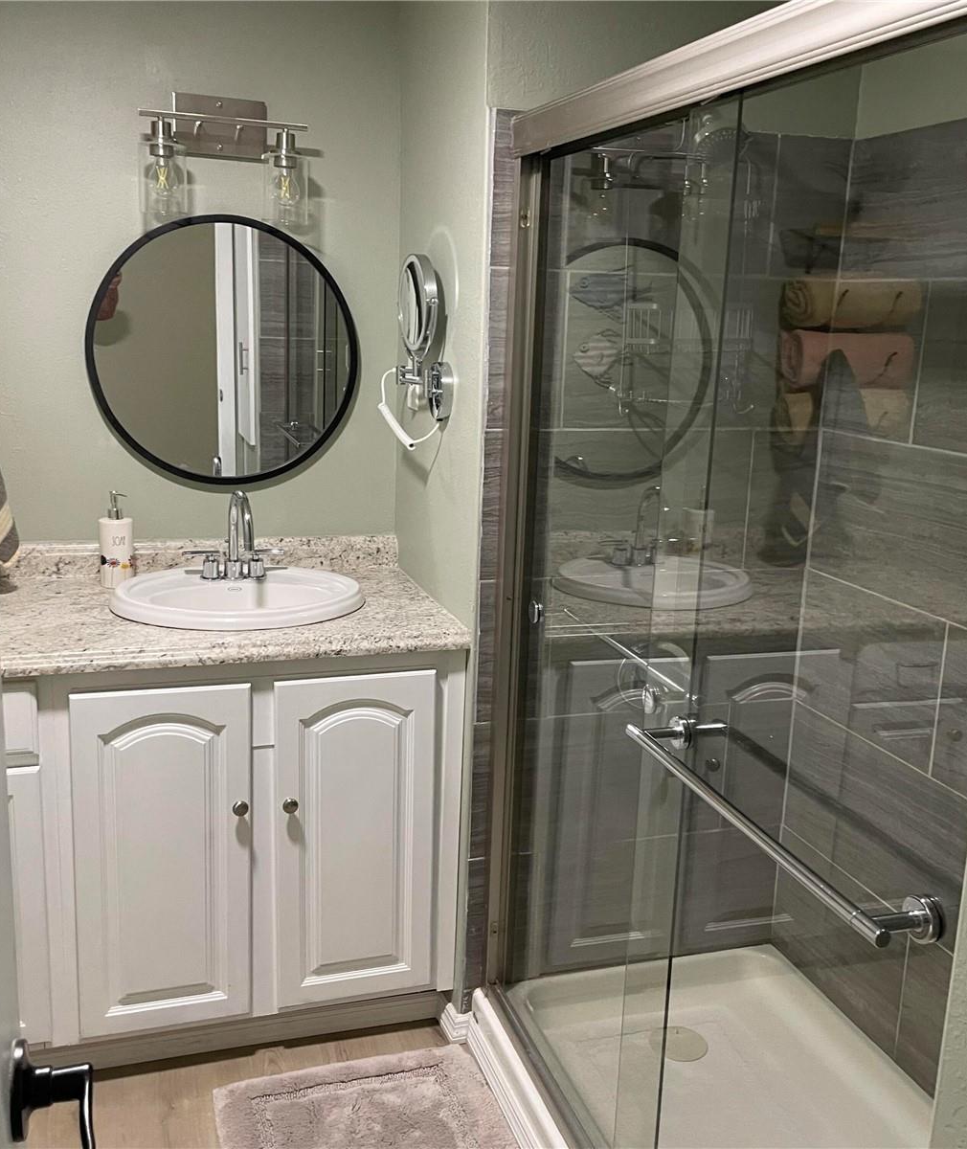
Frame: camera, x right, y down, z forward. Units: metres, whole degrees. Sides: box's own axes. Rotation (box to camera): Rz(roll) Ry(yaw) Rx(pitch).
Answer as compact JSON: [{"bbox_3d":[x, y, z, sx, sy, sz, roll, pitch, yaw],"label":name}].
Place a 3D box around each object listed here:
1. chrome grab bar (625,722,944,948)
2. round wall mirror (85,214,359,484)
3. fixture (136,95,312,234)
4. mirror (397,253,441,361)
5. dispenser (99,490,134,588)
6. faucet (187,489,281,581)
[{"bbox_3d":[0.316,0.273,1.337,0.083,0.045,0.558,-2,14,-18],"label":"chrome grab bar"},{"bbox_3d":[-0.590,-0.508,2.645,0.610,0.610,0.030,-2,14,-18],"label":"round wall mirror"},{"bbox_3d":[-0.560,-0.896,2.484,0.352,0.268,0.170,-2,14,-18],"label":"fixture"},{"bbox_3d":[-0.135,-0.559,2.417,0.040,0.222,0.210,-3,14,-22],"label":"mirror"},{"bbox_3d":[-0.824,-0.080,2.591,0.078,0.213,0.076,8,15,26],"label":"dispenser"},{"bbox_3d":[-0.547,-0.084,2.551,0.215,0.207,0.155,-2,14,-18],"label":"faucet"}]

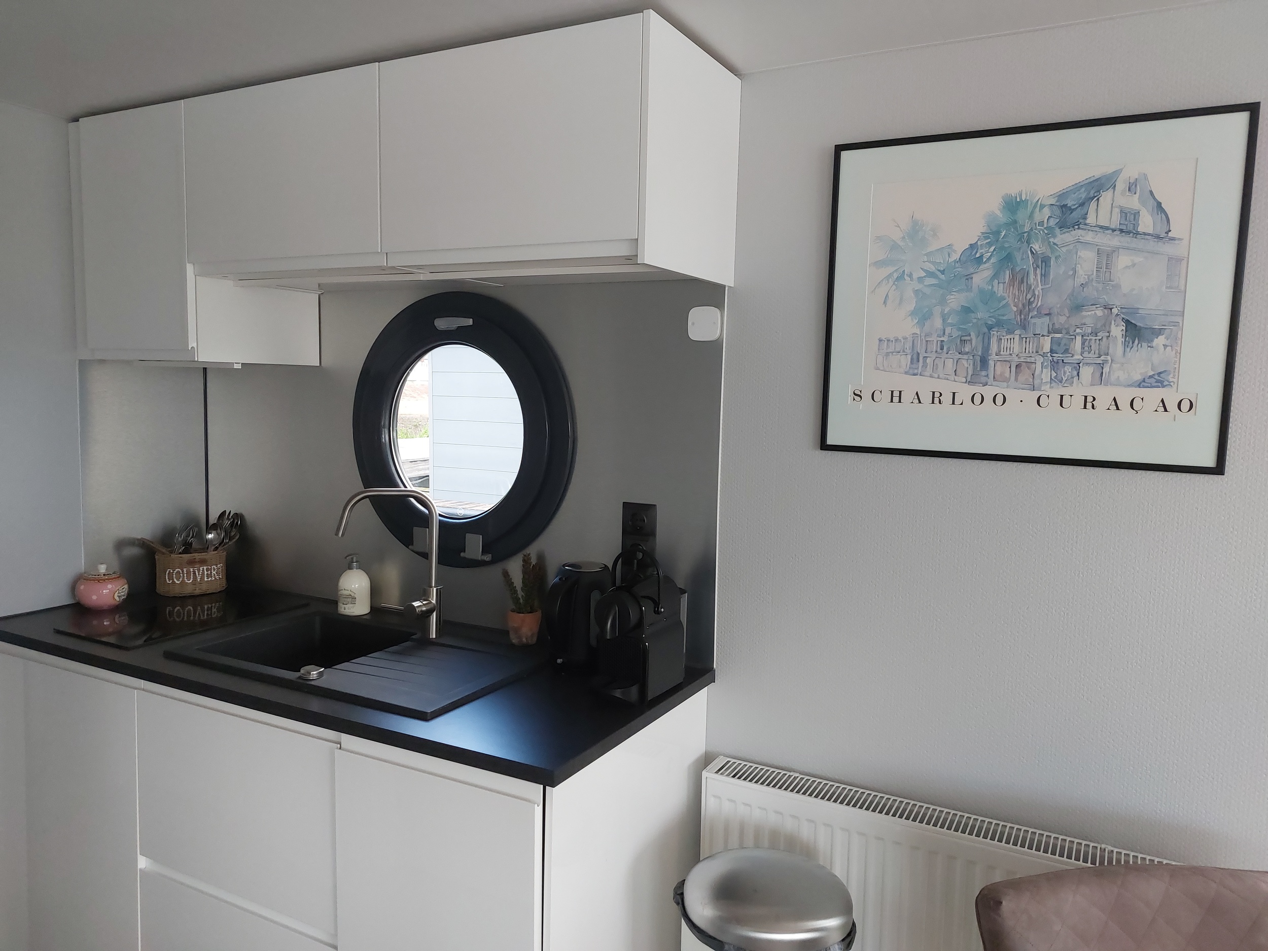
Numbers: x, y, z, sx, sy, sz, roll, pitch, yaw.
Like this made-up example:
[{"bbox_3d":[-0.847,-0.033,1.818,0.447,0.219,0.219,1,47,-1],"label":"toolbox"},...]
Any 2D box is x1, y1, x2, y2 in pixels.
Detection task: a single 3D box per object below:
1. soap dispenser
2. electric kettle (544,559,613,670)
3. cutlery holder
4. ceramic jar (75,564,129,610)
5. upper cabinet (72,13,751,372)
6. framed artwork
[{"bbox_3d":[-0.751,0.292,2.357,0.085,0.151,0.083,1,6,0],"label":"soap dispenser"},{"bbox_3d":[-0.110,0.314,1.973,0.145,0.222,0.190,7,8,41],"label":"electric kettle"},{"bbox_3d":[-1.285,0.276,2.540,0.180,0.115,0.115,-2,7,-30],"label":"cutlery holder"},{"bbox_3d":[-1.426,0.293,2.359,0.122,0.110,0.122,-2,7,-30],"label":"ceramic jar"},{"bbox_3d":[-0.626,-0.573,2.094,1.675,0.613,0.395,4,6,27],"label":"upper cabinet"},{"bbox_3d":[0.713,-0.333,1.643,0.705,0.614,0.022,4,6,27],"label":"framed artwork"}]

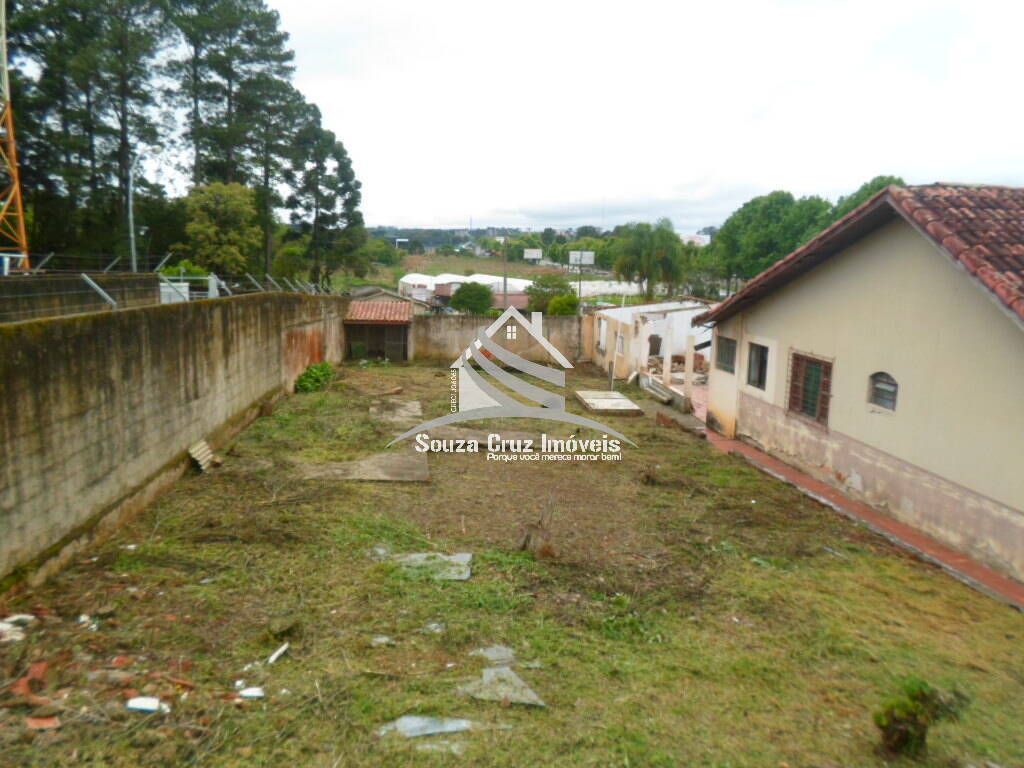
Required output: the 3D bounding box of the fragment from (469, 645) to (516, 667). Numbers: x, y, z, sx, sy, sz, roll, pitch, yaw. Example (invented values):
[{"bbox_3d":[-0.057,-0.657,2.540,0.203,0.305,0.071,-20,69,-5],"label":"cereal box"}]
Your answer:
[{"bbox_3d":[-0.166,2.385,6.460,0.411,0.040,0.351,0,9,0],"label":"fragment"}]

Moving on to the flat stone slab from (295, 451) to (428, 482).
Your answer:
[{"bbox_3d":[-2.302,1.361,11.867,1.950,0.090,1.700,0,9,-6],"label":"flat stone slab"}]

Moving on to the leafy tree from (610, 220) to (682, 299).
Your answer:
[{"bbox_3d":[14.550,-13.469,80.000,7.789,8.871,7.789,-1,10,-5],"label":"leafy tree"}]

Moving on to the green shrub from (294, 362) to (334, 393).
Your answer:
[{"bbox_3d":[-4.549,-0.160,17.142,0.750,0.560,0.850,0,10,-4],"label":"green shrub"}]

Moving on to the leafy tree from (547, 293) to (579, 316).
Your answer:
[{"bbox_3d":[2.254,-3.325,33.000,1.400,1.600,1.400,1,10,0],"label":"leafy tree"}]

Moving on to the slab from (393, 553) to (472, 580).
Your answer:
[{"bbox_3d":[-0.829,1.865,7.561,0.820,0.050,0.660,0,10,-2],"label":"slab"}]

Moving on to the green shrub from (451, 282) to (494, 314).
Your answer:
[{"bbox_3d":[-2.350,-4.849,44.000,2.618,2.380,2.618,-1,10,-5],"label":"green shrub"}]

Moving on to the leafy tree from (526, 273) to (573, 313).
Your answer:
[{"bbox_3d":[2.125,-4.976,42.691,2.750,2.889,2.750,2,9,3],"label":"leafy tree"}]

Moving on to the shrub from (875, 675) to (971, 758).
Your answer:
[{"bbox_3d":[2.807,2.317,5.157,0.560,0.400,0.460,6,12,29],"label":"shrub"}]

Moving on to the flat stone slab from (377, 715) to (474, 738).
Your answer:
[{"bbox_3d":[-0.641,2.538,5.455,0.681,0.040,0.262,-1,9,-5],"label":"flat stone slab"}]

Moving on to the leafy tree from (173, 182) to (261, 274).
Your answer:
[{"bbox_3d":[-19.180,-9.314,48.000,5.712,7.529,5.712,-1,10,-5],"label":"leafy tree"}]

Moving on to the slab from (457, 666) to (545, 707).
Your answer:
[{"bbox_3d":[-0.073,2.275,5.571,0.650,0.050,0.450,-1,10,-8],"label":"slab"}]

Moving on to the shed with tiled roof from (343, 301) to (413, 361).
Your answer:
[{"bbox_3d":[-5.181,-2.139,28.994,2.523,2.150,2.100,-1,10,-5],"label":"shed with tiled roof"}]

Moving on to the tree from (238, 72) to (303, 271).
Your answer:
[{"bbox_3d":[-18.784,-16.039,58.000,5.000,16.000,4.800,-3,11,-18],"label":"tree"}]

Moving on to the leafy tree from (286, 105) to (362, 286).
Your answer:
[{"bbox_3d":[-20.284,-20.338,80.000,8.222,19.797,8.222,-1,10,-5],"label":"leafy tree"}]

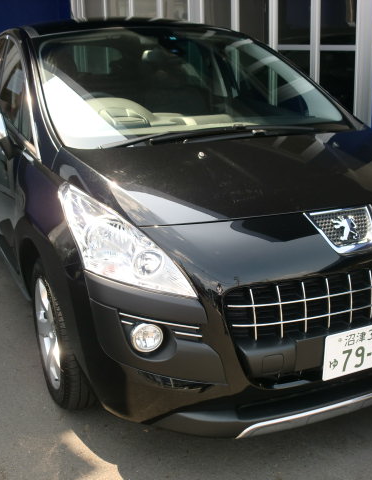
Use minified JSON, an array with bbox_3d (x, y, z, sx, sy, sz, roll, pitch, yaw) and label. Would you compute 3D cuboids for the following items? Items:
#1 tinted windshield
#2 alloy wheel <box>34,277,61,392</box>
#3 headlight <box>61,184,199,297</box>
[{"bbox_3d":[0.007,-0.784,3.152,1.420,0.160,1.020,-9,47,-23],"label":"tinted windshield"},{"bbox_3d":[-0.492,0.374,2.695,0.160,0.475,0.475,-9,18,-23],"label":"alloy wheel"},{"bbox_3d":[-0.226,-0.005,2.180,0.320,0.320,0.580,-9,18,-23],"label":"headlight"}]

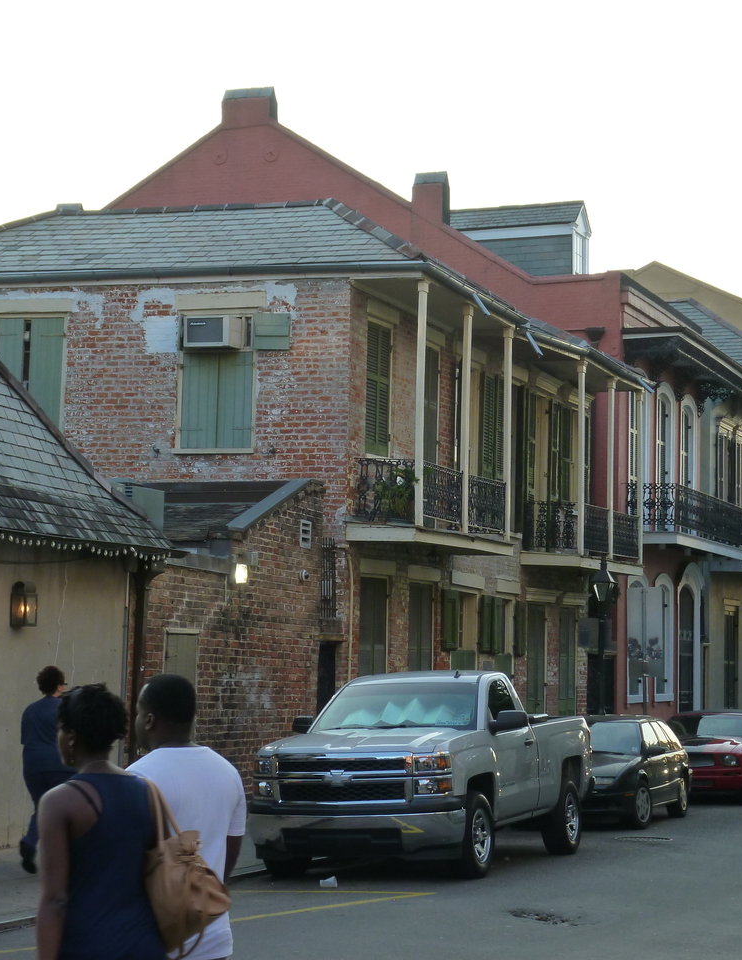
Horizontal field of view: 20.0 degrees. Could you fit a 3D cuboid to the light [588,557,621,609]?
[{"bbox_3d":[3.533,1.596,31.943,0.360,0.760,0.360,-1,-6,22],"label":"light"}]

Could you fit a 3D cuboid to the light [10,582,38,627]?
[{"bbox_3d":[-3.271,1.171,19.860,0.160,0.460,0.240,-1,-6,22],"label":"light"}]

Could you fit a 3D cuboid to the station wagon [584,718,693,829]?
[{"bbox_3d":[3.133,3.844,28.238,1.700,1.400,4.480,0,-5,20],"label":"station wagon"}]

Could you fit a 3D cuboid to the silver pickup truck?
[{"bbox_3d":[0.690,2.850,21.160,2.040,1.880,5.500,-1,-6,20],"label":"silver pickup truck"}]

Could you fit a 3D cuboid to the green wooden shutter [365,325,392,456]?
[{"bbox_3d":[0.110,-1.213,28.879,0.060,1.740,0.940,-1,-6,22],"label":"green wooden shutter"}]

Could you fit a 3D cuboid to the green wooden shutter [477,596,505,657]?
[{"bbox_3d":[1.951,2.319,33.478,0.060,0.880,1.200,-1,-5,22],"label":"green wooden shutter"}]

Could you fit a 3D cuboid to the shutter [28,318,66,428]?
[{"bbox_3d":[-4.568,-1.324,29.539,0.530,1.880,0.050,-1,-6,22],"label":"shutter"}]

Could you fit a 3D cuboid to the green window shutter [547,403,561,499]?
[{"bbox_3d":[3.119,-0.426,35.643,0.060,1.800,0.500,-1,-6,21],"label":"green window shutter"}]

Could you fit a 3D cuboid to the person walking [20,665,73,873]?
[{"bbox_3d":[-2.695,2.493,18.251,0.520,1.730,0.620,-1,-6,27],"label":"person walking"}]

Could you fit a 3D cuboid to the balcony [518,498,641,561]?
[{"bbox_3d":[3.736,1.021,36.828,0.990,1.000,4.040,-1,-5,22],"label":"balcony"}]

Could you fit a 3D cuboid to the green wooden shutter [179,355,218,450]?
[{"bbox_3d":[-2.355,-1.097,29.007,0.556,1.324,0.050,-1,-5,22],"label":"green wooden shutter"}]

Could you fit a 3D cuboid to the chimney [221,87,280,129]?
[{"bbox_3d":[-2.539,-7.806,44.403,1.060,0.840,0.500,-1,-6,22],"label":"chimney"}]

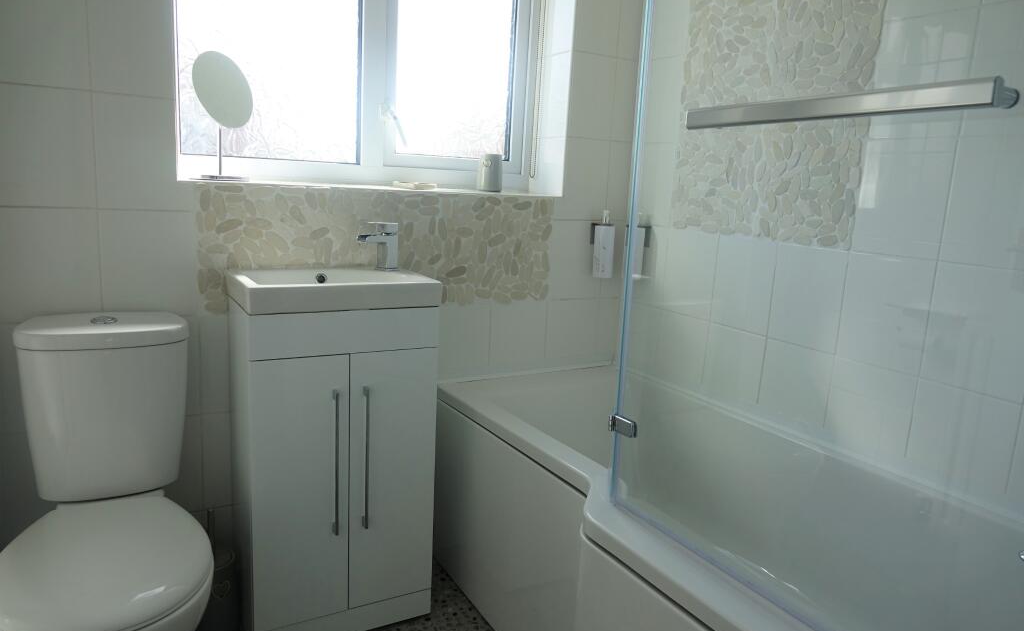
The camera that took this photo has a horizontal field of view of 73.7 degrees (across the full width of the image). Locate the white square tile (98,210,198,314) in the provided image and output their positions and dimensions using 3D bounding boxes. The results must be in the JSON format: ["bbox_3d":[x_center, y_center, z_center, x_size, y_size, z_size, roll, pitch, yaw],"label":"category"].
[{"bbox_3d":[-0.846,-0.118,1.601,0.200,0.250,0.010,-3,13,-30],"label":"white square tile"}]

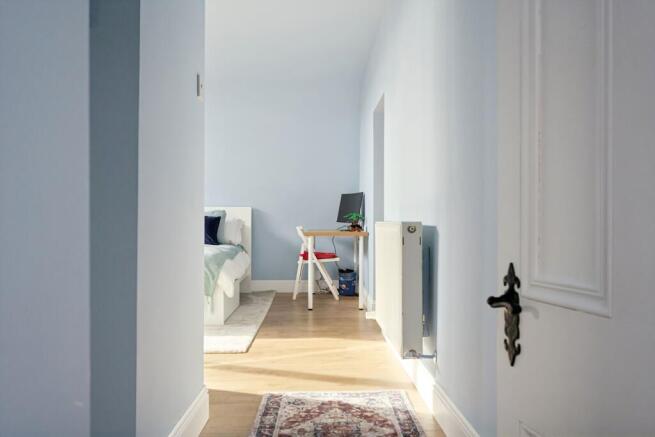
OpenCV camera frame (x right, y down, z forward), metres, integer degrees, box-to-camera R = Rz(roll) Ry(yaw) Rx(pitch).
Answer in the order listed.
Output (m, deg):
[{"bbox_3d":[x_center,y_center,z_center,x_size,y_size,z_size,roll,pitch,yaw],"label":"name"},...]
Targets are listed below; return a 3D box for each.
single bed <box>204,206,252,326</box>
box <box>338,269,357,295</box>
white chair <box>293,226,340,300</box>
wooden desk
[{"bbox_3d":[-1.670,0.365,5.330,1.650,1.000,2.040,0,0,-1],"label":"single bed"},{"bbox_3d":[0.228,0.722,6.130,0.190,0.285,0.180,0,0,0],"label":"box"},{"bbox_3d":[-0.110,0.475,5.970,0.500,0.780,0.440,0,0,2],"label":"white chair"},{"bbox_3d":[0.084,0.495,5.680,0.600,0.740,1.200,0,0,0],"label":"wooden desk"}]

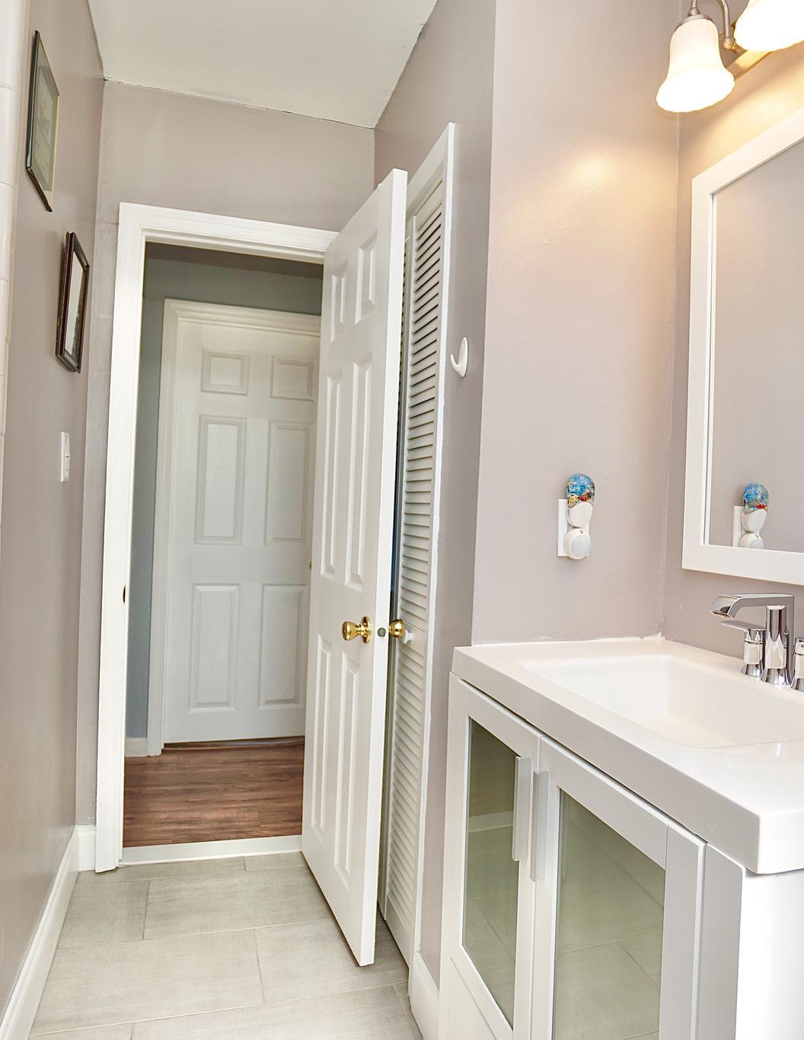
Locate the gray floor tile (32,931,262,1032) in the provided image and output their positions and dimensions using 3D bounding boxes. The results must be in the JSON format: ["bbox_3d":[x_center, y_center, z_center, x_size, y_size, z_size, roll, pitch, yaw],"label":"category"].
[{"bbox_3d":[-0.618,1.126,1.597,0.530,0.010,0.300,2,0,-16],"label":"gray floor tile"}]

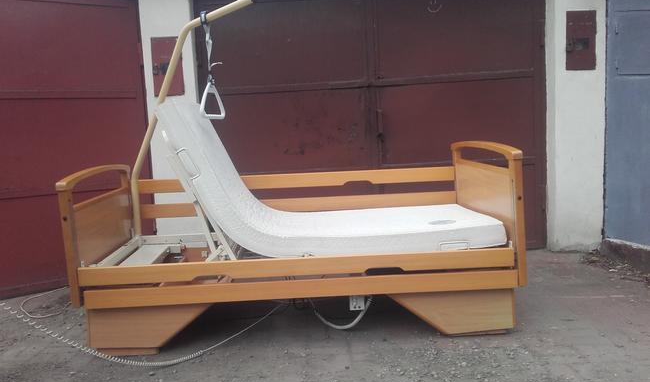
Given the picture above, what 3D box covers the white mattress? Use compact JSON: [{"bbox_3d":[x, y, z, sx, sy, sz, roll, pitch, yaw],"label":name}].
[{"bbox_3d":[0.033,-0.128,3.240,1.680,0.815,0.870,-3,6,-1],"label":"white mattress"}]

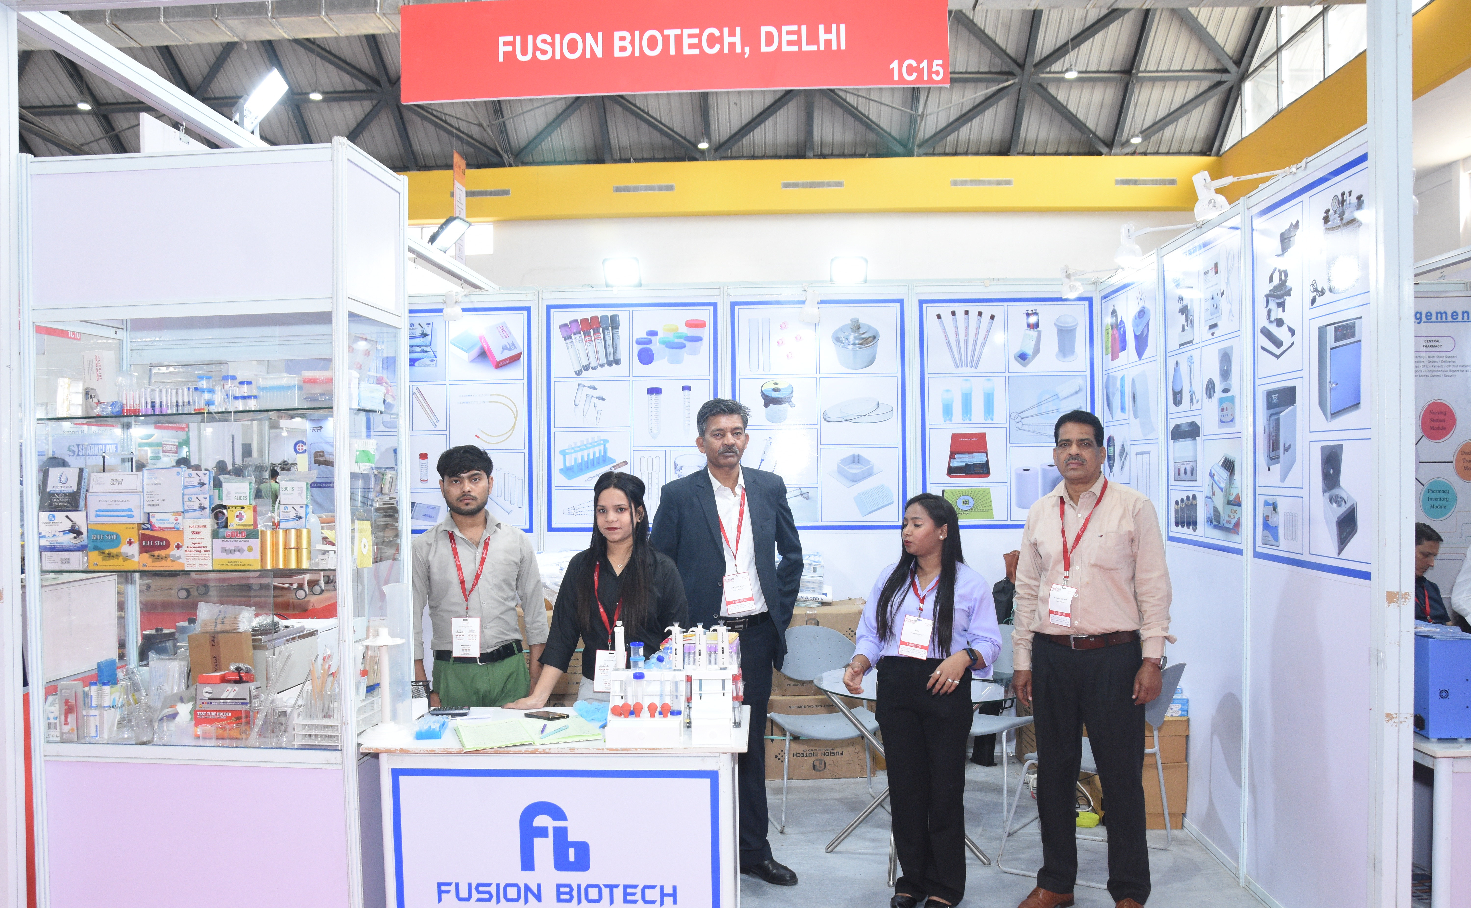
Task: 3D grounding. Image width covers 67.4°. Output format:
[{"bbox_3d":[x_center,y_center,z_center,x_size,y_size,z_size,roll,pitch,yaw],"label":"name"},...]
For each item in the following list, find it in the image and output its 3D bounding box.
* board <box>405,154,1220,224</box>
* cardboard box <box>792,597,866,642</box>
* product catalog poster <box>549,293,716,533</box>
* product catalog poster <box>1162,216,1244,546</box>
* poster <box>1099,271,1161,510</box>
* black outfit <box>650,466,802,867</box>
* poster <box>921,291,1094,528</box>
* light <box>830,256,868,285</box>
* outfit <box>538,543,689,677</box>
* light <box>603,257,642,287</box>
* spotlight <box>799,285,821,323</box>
[{"bbox_3d":[1.520,-5.270,22.000,16.400,1.100,0.400,-1,0,3],"label":"board"},{"bbox_3d":[0.372,0.965,5.570,0.555,0.390,0.460,0,0,0],"label":"cardboard box"},{"bbox_3d":[-0.560,-0.207,5.930,0.930,1.235,0.020,-1,0,3],"label":"product catalog poster"},{"bbox_3d":[1.900,-0.230,4.420,0.020,1.240,0.930,-1,0,3],"label":"product catalog poster"},{"bbox_3d":[1.904,-0.212,5.365,0.012,1.220,0.920,0,0,3],"label":"poster"},{"bbox_3d":[-0.036,0.787,4.080,0.550,1.470,0.310,0,0,-12],"label":"black outfit"},{"bbox_3d":[1.430,-0.237,5.830,0.930,1.235,0.020,-1,0,3],"label":"poster"},{"bbox_3d":[0.799,-1.280,7.750,0.280,0.230,0.070,0,23,0],"label":"light"},{"bbox_3d":[-0.410,0.550,3.730,0.500,0.470,0.320,-1,0,6],"label":"outfit"},{"bbox_3d":[-0.795,-1.264,7.750,0.280,0.230,0.070,0,23,0],"label":"light"},{"bbox_3d":[0.380,-0.755,5.570,0.110,0.180,0.120,0,30,0],"label":"spotlight"}]

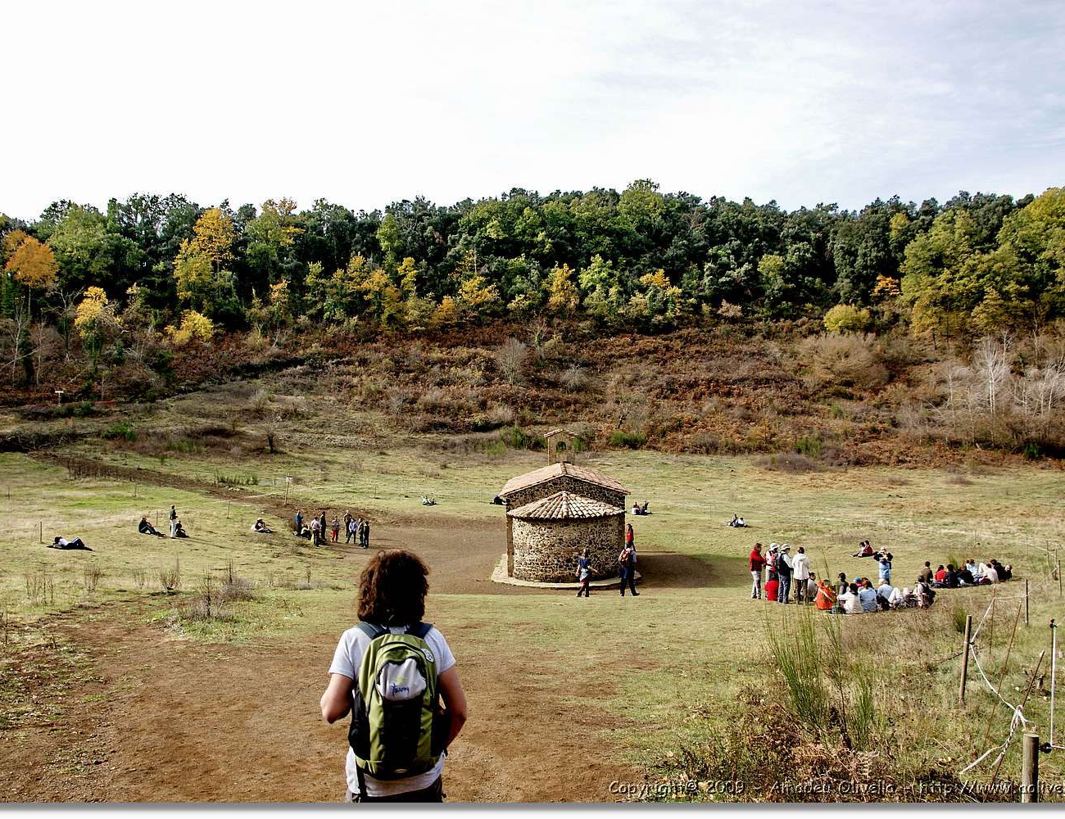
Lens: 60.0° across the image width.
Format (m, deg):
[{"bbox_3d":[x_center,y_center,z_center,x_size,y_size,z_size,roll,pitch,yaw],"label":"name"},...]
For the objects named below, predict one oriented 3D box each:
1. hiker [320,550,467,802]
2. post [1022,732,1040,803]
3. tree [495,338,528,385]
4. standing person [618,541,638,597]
[{"bbox_3d":[-0.445,1.311,3.030,0.520,1.700,0.480,-1,0,-3],"label":"hiker"},{"bbox_3d":[2.481,2.141,4.600,0.076,1.050,0.076,1,0,0],"label":"post"},{"bbox_3d":[-2.993,-7.103,135.000,4.800,6.900,4.800,-1,0,0],"label":"tree"},{"bbox_3d":[3.162,5.308,30.500,0.580,1.740,0.550,0,0,38],"label":"standing person"}]

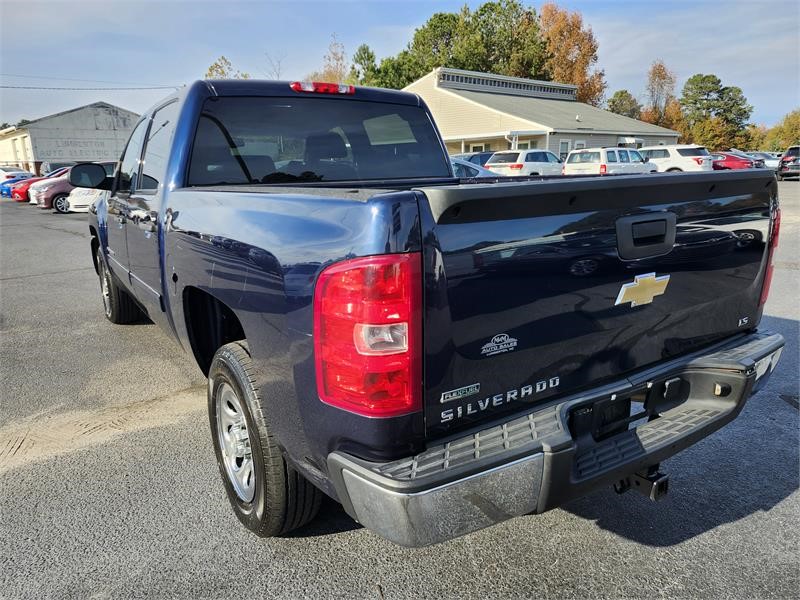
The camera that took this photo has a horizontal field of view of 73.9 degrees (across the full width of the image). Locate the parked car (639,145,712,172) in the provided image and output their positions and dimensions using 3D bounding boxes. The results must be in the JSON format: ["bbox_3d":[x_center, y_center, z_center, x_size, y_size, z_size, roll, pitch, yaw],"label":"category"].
[{"bbox_3d":[11.570,-6.180,24.618,5.000,1.780,2.000,11,18,40],"label":"parked car"}]

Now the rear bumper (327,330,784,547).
[{"bbox_3d":[0.711,0.342,1.687,1.900,0.230,0.320,-10,17,-32],"label":"rear bumper"}]

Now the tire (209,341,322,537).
[{"bbox_3d":[-0.550,0.527,2.118,0.250,0.775,0.775,-11,17,-34],"label":"tire"}]

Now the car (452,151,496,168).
[{"bbox_3d":[4.201,-5.969,25.089,1.870,1.700,4.650,13,20,42],"label":"car"}]

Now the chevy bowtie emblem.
[{"bbox_3d":[0.721,-0.030,1.572,0.270,0.095,0.020,-10,17,-32],"label":"chevy bowtie emblem"}]

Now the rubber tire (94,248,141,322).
[{"bbox_3d":[-2.594,-0.132,4.888,0.250,0.775,0.775,-11,17,-34],"label":"rubber tire"}]

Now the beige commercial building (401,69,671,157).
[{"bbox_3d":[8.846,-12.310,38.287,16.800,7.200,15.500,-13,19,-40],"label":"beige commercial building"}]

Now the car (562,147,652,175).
[{"bbox_3d":[8.665,-5.235,21.521,4.480,1.770,1.840,-12,18,-37],"label":"car"}]

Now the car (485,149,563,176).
[{"bbox_3d":[5.732,-5.601,23.099,1.940,1.760,4.800,13,19,42],"label":"car"}]

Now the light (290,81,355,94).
[{"bbox_3d":[-0.456,-1.226,3.089,0.410,0.065,0.080,-10,17,-32],"label":"light"}]

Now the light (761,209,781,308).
[{"bbox_3d":[1.400,-0.172,2.118,0.175,0.380,0.195,-11,17,-34],"label":"light"}]

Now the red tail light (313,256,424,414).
[{"bbox_3d":[-0.070,0.078,1.231,0.175,0.380,0.195,-11,17,-34],"label":"red tail light"}]

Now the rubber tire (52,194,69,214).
[{"bbox_3d":[-11.192,-3.189,17.585,0.210,0.650,0.650,8,16,30],"label":"rubber tire"}]

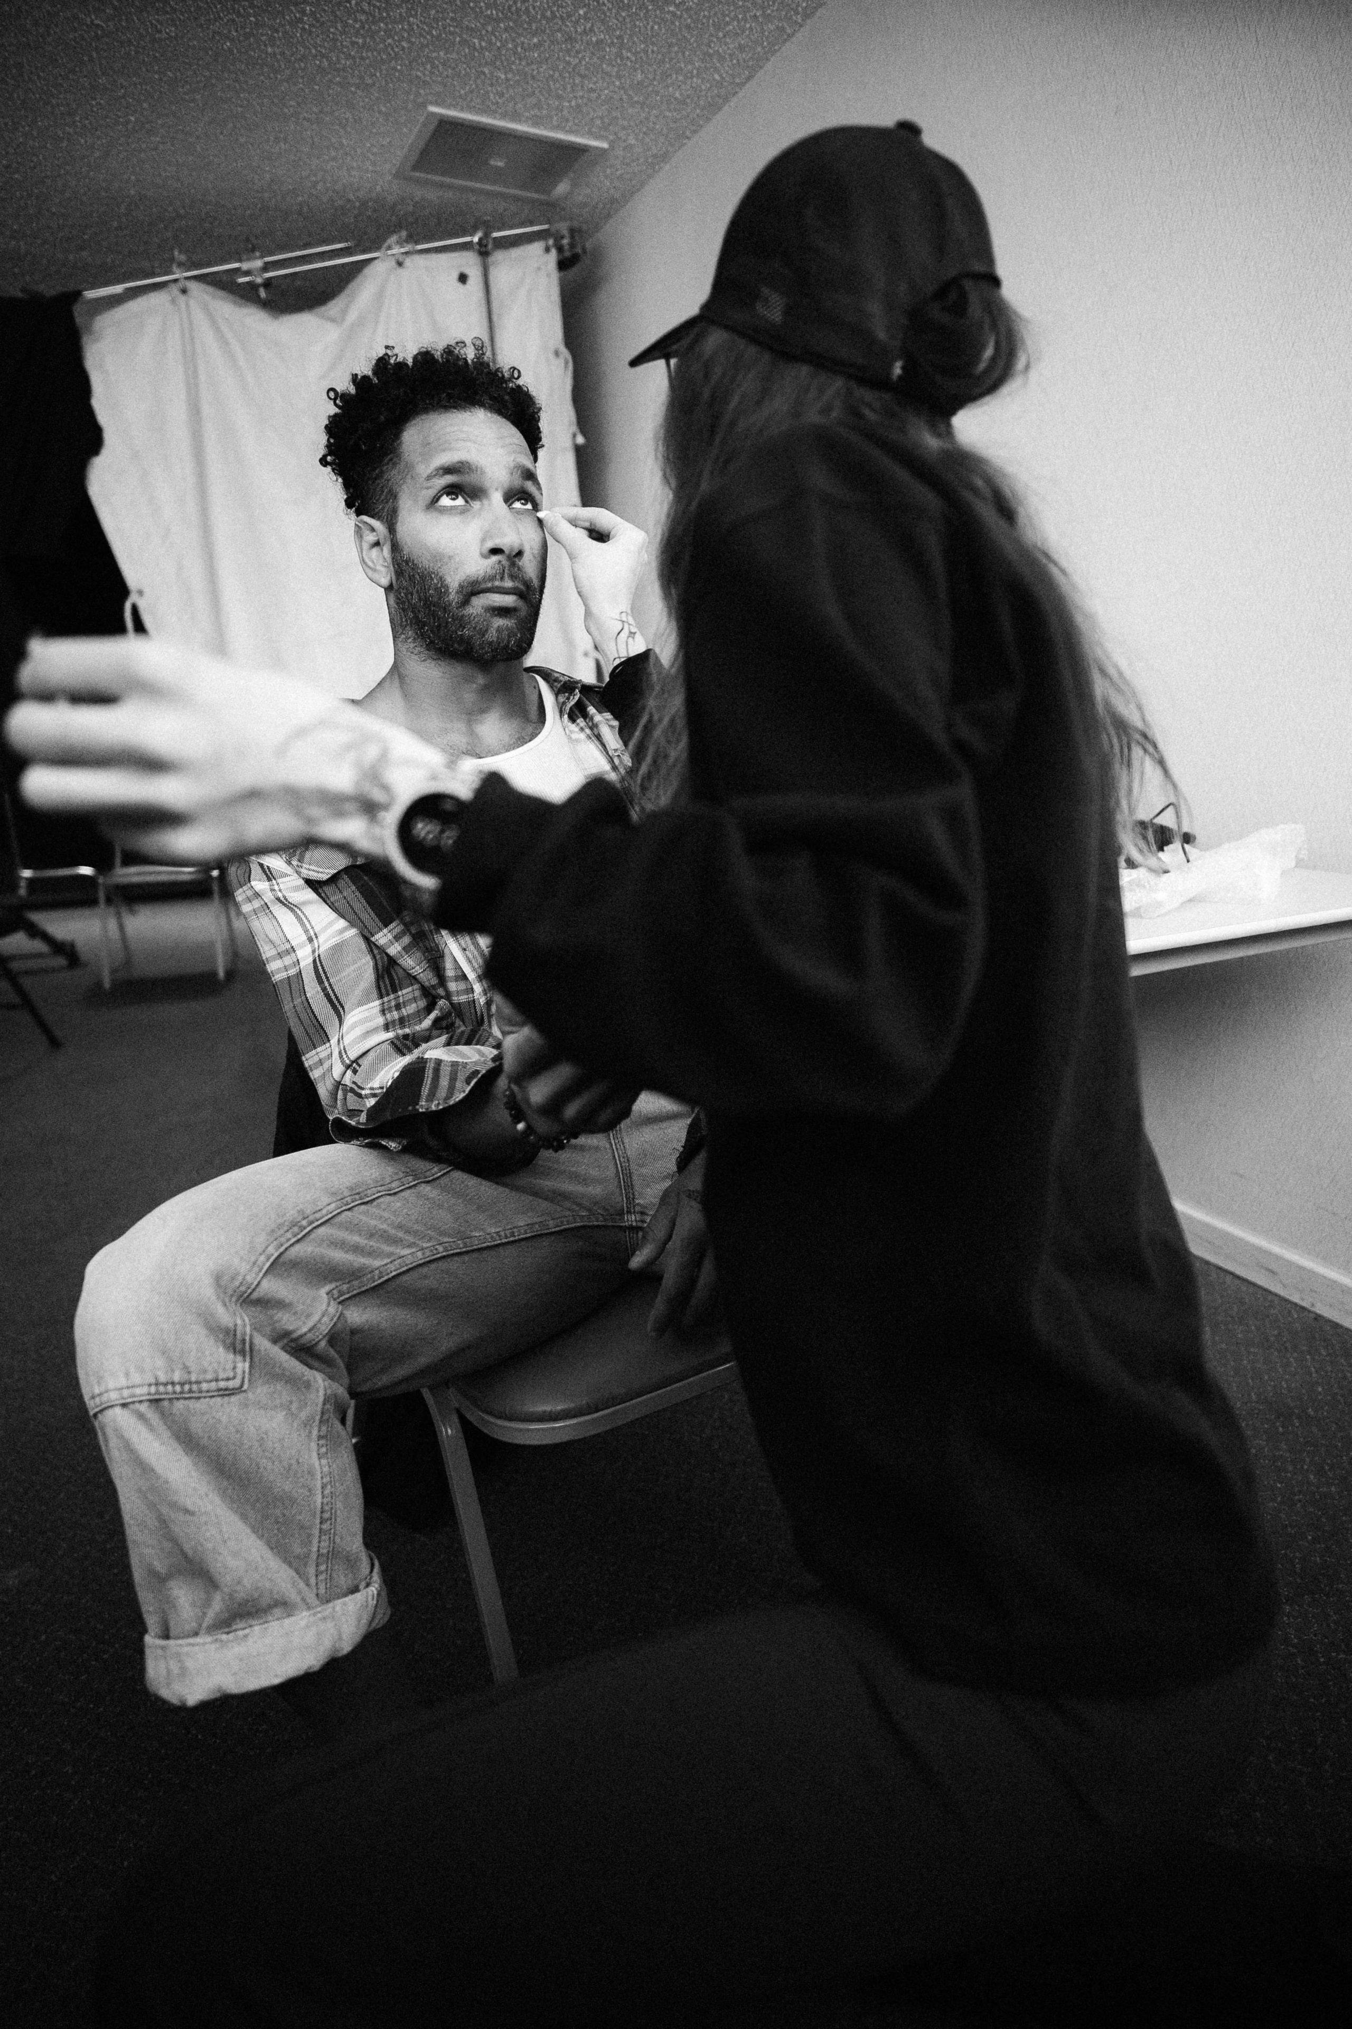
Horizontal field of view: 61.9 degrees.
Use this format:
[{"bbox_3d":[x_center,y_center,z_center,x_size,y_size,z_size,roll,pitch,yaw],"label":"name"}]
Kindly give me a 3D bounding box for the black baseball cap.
[{"bbox_3d":[0.089,-0.473,0.735,0.260,0.158,0.170,29,31,34],"label":"black baseball cap"}]

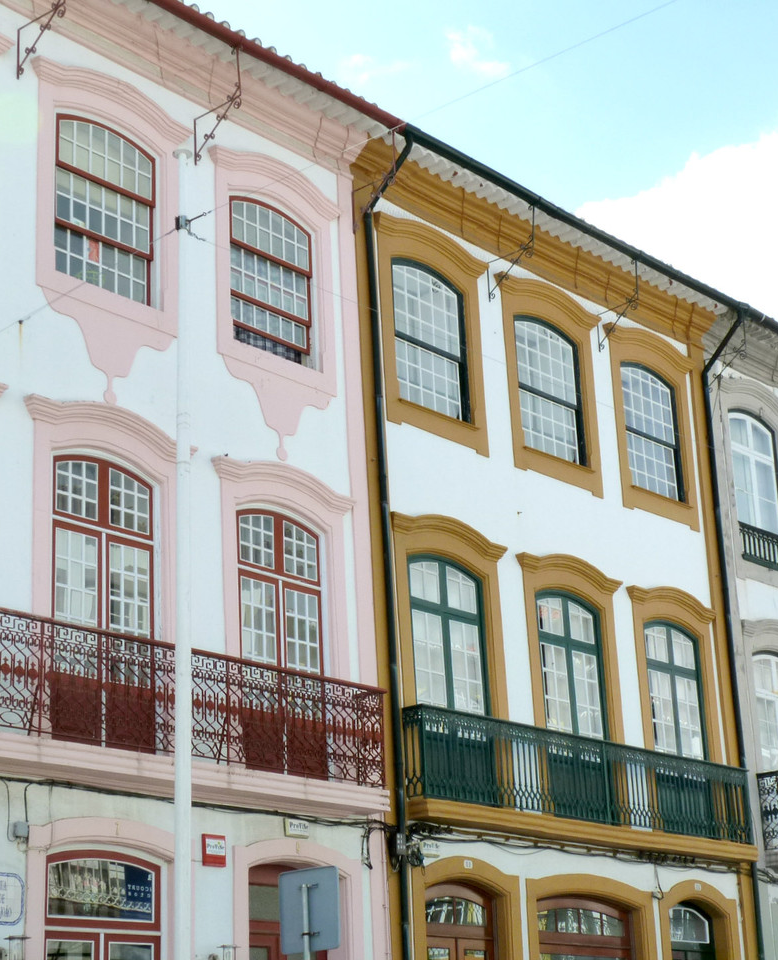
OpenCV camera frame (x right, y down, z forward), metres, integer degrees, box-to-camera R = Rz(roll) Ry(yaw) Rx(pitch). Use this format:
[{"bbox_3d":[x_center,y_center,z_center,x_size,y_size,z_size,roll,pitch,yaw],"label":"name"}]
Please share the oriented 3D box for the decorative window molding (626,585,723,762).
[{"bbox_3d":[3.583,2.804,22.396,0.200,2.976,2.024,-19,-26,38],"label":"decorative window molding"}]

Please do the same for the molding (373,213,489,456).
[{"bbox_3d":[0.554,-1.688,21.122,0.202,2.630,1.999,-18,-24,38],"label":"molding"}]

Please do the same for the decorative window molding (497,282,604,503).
[{"bbox_3d":[2.092,-1.188,22.786,0.202,2.630,2.047,-18,-24,38],"label":"decorative window molding"}]

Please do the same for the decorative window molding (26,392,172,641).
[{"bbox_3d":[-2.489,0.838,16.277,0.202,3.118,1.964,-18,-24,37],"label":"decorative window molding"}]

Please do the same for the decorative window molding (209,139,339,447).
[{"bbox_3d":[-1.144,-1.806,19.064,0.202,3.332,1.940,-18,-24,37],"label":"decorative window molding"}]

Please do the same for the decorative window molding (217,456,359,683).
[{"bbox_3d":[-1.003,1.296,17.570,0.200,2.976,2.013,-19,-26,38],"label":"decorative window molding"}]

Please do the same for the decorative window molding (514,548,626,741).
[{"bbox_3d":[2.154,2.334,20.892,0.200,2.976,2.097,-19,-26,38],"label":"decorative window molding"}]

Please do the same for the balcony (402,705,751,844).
[{"bbox_3d":[2.415,3.538,21.118,0.268,0.964,6.497,-18,-24,38],"label":"balcony"}]

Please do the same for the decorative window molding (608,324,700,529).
[{"bbox_3d":[3.514,-0.683,23.766,0.200,2.592,2.172,-19,-26,38],"label":"decorative window molding"}]

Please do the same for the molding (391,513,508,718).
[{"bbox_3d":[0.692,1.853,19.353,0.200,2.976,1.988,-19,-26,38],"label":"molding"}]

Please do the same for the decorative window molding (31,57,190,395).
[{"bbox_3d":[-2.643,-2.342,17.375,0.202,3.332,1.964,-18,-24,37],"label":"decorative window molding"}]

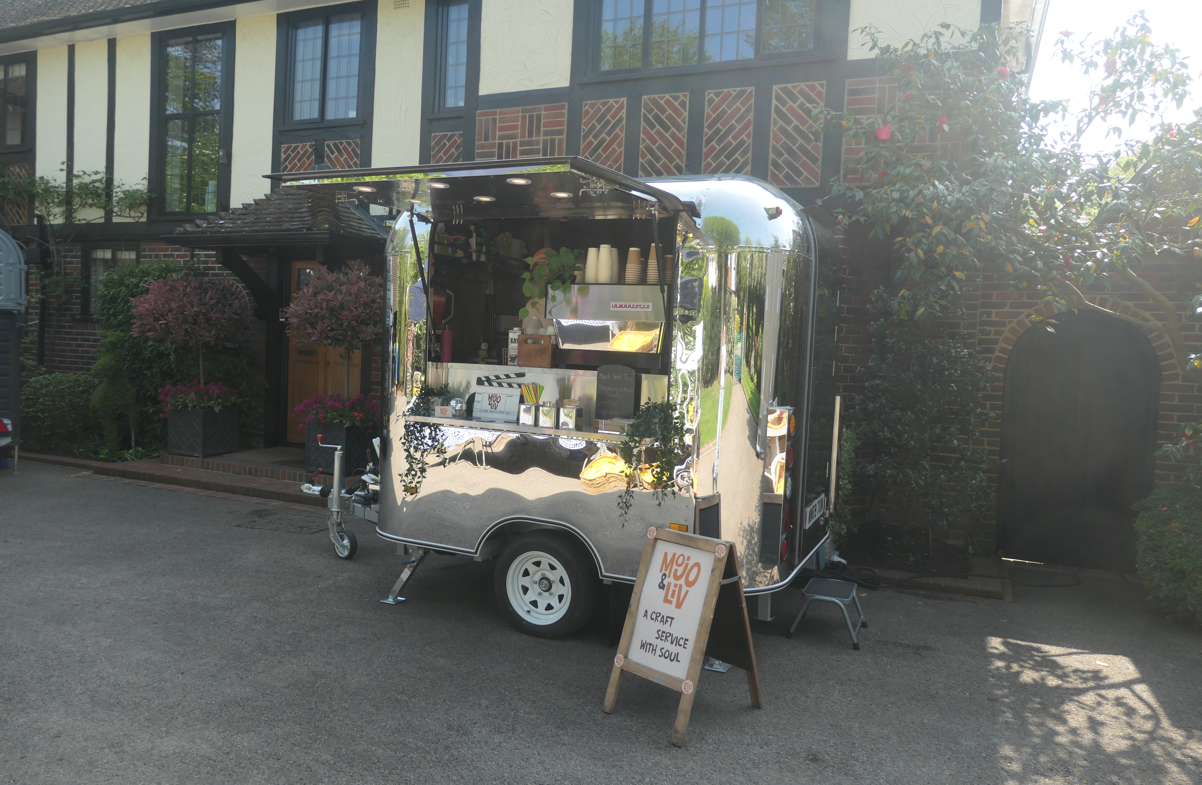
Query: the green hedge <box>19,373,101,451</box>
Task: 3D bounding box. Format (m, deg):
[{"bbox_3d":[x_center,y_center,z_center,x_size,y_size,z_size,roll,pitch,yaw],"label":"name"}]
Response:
[{"bbox_3d":[-6.686,0.232,9.880,1.250,0.980,0.900,4,2,22],"label":"green hedge"}]

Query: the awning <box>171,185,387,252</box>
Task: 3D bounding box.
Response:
[{"bbox_3d":[-3.490,-1.941,8.687,2.300,0.820,1.000,4,2,22],"label":"awning"}]

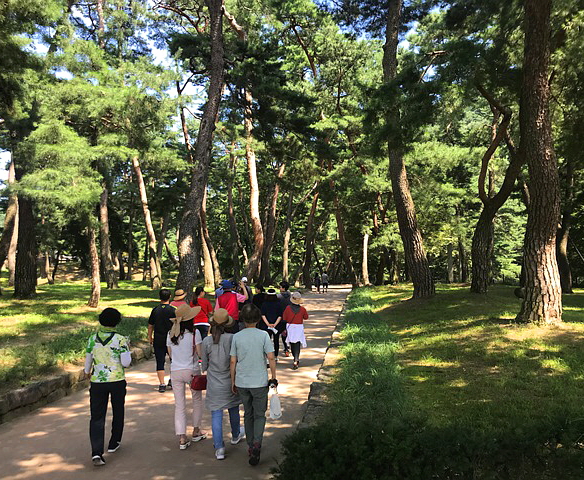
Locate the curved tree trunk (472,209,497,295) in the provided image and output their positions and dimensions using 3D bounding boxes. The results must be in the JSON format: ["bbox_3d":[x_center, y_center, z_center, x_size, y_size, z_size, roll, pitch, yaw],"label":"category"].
[{"bbox_3d":[8.878,0.440,24.000,1.169,3.987,1.085,0,-3,0],"label":"curved tree trunk"}]

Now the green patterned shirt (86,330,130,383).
[{"bbox_3d":[-1.896,1.204,5.350,0.450,0.530,0.280,0,-3,3],"label":"green patterned shirt"}]

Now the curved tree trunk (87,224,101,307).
[{"bbox_3d":[-7.474,0.992,19.500,0.500,3.100,0.450,1,-3,-21],"label":"curved tree trunk"}]

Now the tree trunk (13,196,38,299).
[{"bbox_3d":[-12.342,0.363,24.000,1.100,4.650,1.050,2,-3,-27],"label":"tree trunk"}]

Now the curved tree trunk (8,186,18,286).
[{"bbox_3d":[-18.828,-0.237,35.000,0.650,6.700,0.600,0,-3,0],"label":"curved tree trunk"}]

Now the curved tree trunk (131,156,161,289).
[{"bbox_3d":[-8.772,-1.048,31.000,1.750,7.900,0.850,0,-3,0],"label":"curved tree trunk"}]

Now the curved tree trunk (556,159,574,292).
[{"bbox_3d":[12.173,-0.689,23.000,0.800,6.000,0.700,0,-3,0],"label":"curved tree trunk"}]

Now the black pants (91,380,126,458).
[{"bbox_3d":[-1.941,1.879,5.500,0.360,0.770,0.360,0,-3,5],"label":"black pants"}]

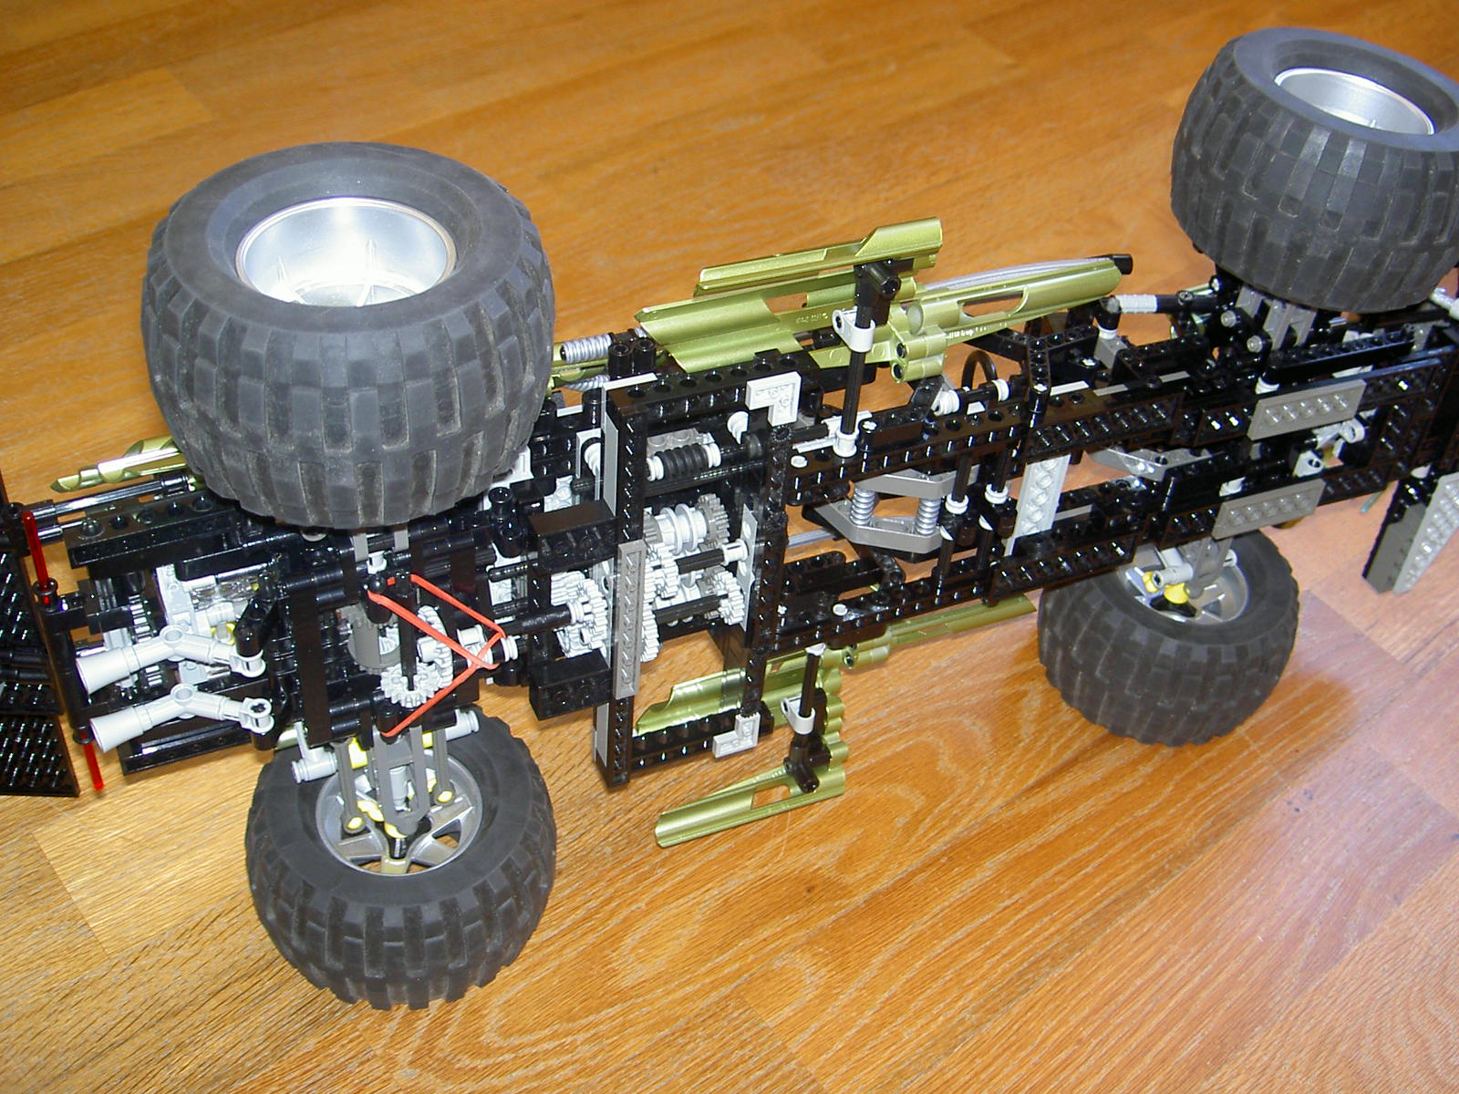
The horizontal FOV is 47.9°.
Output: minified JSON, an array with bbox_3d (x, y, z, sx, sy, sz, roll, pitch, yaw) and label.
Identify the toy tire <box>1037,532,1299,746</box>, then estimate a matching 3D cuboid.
[{"bbox_3d":[0.182,0.029,0.687,0.105,0.060,0.105,4,43,-4],"label":"toy tire"}]

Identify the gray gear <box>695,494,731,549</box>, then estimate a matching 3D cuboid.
[{"bbox_3d":[-0.006,-0.008,0.537,0.007,0.018,0.018,-14,44,-21],"label":"gray gear"}]

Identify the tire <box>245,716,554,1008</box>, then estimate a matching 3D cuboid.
[{"bbox_3d":[-0.113,0.105,0.572,0.105,0.060,0.105,4,43,-4],"label":"tire"}]

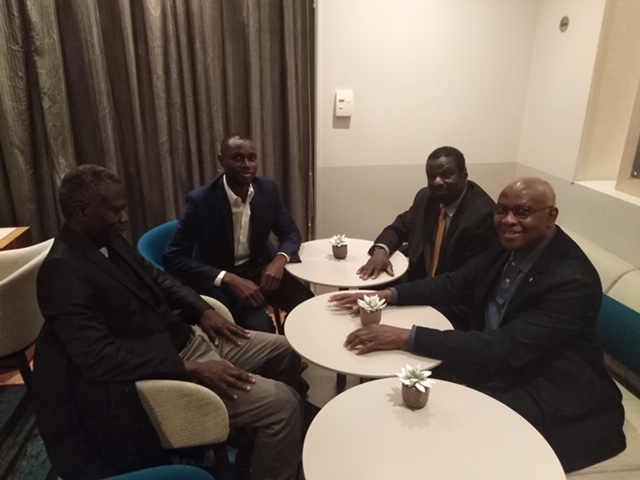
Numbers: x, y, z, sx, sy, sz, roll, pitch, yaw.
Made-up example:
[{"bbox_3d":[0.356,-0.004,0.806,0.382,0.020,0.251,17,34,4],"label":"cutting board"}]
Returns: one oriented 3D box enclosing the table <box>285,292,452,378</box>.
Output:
[{"bbox_3d":[0.174,0.651,1.833,0.600,0.730,0.600,0,19,0],"label":"table"}]

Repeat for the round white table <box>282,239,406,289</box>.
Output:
[{"bbox_3d":[0.129,0.436,2.446,0.600,0.730,0.600,0,19,0],"label":"round white table"}]

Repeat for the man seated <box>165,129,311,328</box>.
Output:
[{"bbox_3d":[-0.290,0.171,2.340,0.600,1.300,0.800,-14,24,-34],"label":"man seated"}]

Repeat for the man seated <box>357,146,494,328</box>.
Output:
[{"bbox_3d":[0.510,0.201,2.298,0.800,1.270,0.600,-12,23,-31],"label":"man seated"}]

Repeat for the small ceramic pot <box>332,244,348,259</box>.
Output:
[{"bbox_3d":[0.099,0.051,2.346,0.074,0.061,0.074,0,19,0],"label":"small ceramic pot"}]

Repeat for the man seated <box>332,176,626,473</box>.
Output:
[{"bbox_3d":[0.570,0.423,1.697,0.920,1.250,0.660,-3,20,-9],"label":"man seated"}]

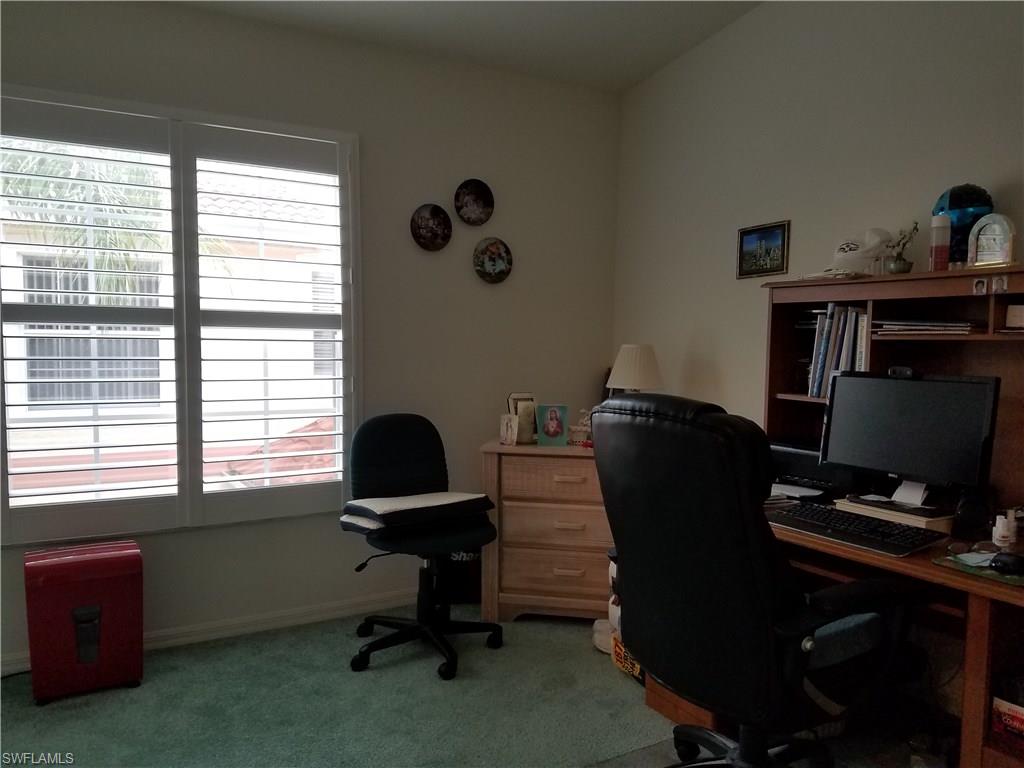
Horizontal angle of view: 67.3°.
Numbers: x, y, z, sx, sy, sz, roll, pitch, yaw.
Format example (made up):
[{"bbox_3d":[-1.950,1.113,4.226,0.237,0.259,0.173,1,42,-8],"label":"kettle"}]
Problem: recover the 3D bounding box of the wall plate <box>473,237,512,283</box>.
[{"bbox_3d":[-0.092,-0.590,3.673,0.212,0.212,0.025,-2,4,-31],"label":"wall plate"}]

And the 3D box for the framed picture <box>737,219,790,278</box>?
[{"bbox_3d":[1.064,-0.564,3.253,0.020,0.211,0.280,-1,4,-29],"label":"framed picture"}]

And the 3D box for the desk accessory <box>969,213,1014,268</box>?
[{"bbox_3d":[1.363,-0.405,2.186,0.050,0.150,0.122,-2,4,-31],"label":"desk accessory"}]

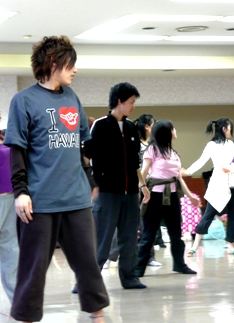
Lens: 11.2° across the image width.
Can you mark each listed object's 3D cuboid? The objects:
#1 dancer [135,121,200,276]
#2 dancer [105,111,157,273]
[{"bbox_3d":[0.481,0.346,11.250,0.580,1.459,0.450,-1,-1,-28],"label":"dancer"},{"bbox_3d":[0.162,0.303,12.050,0.550,1.547,0.450,-1,-1,-33],"label":"dancer"}]

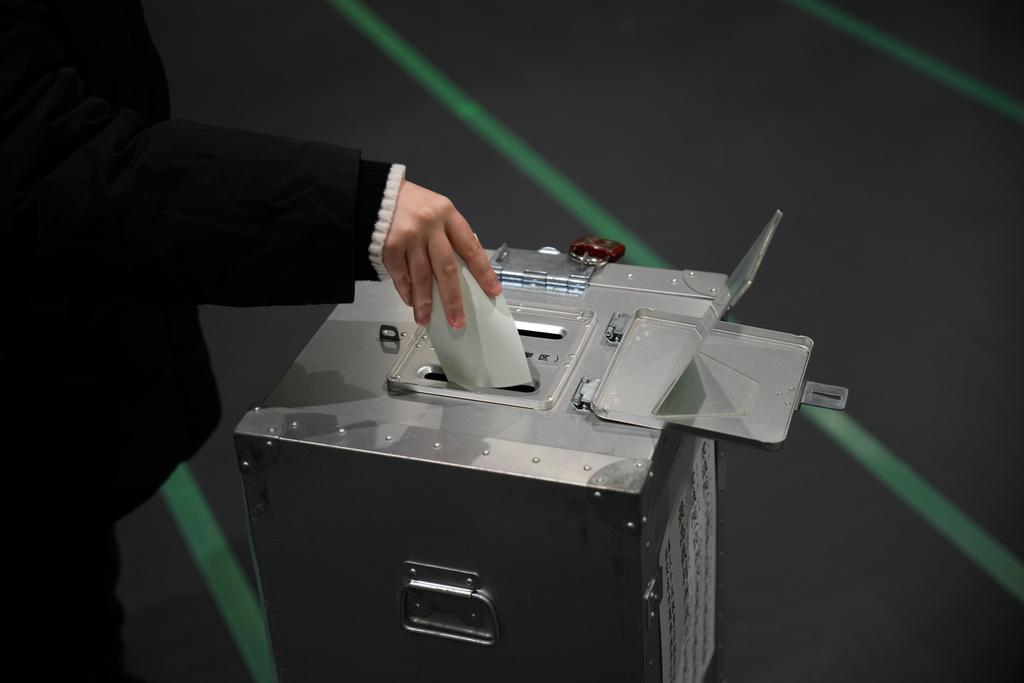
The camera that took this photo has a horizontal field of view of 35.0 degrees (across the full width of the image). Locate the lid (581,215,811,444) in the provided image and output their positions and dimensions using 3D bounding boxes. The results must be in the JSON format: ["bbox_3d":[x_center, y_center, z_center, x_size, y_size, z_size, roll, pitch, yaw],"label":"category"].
[{"bbox_3d":[0.171,-0.011,1.430,0.170,0.146,0.177,7,32,17],"label":"lid"}]

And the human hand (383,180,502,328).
[{"bbox_3d":[-0.061,-0.080,1.435,0.110,0.125,0.085,8,33,18],"label":"human hand"}]

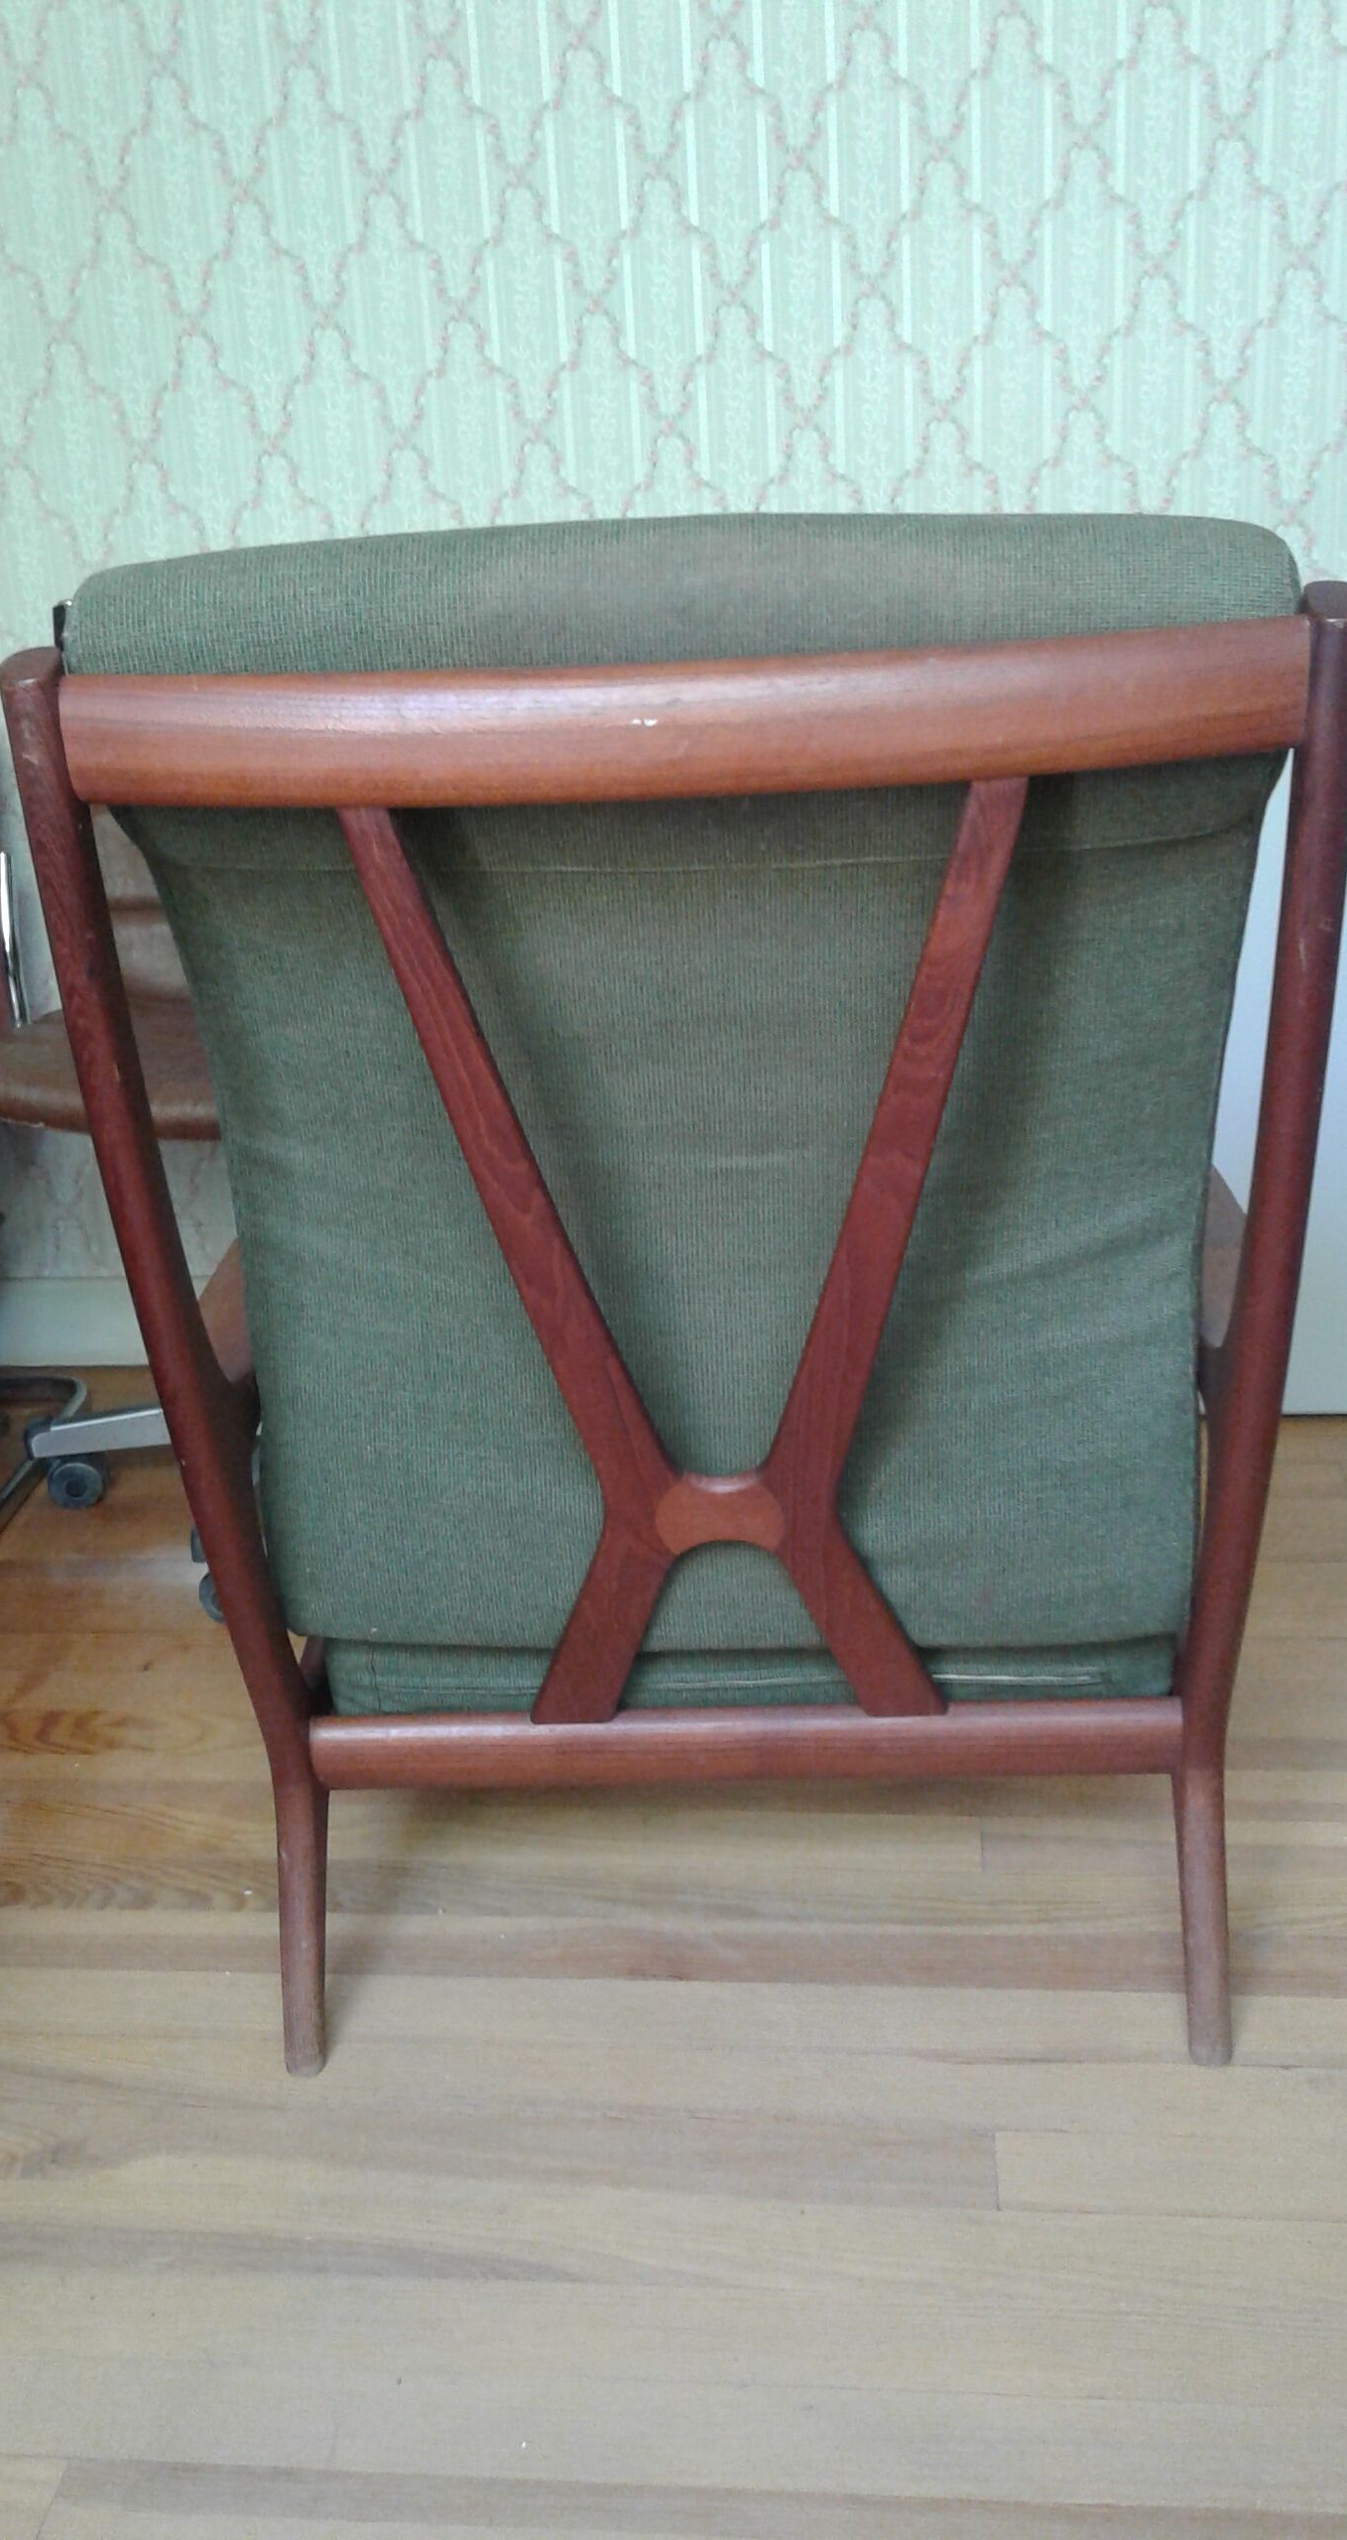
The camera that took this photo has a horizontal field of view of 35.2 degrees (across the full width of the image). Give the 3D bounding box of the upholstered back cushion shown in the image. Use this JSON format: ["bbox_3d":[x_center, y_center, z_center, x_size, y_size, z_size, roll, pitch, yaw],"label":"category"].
[{"bbox_3d":[0.022,-0.063,1.189,0.545,0.650,0.150,-2,36,2],"label":"upholstered back cushion"}]

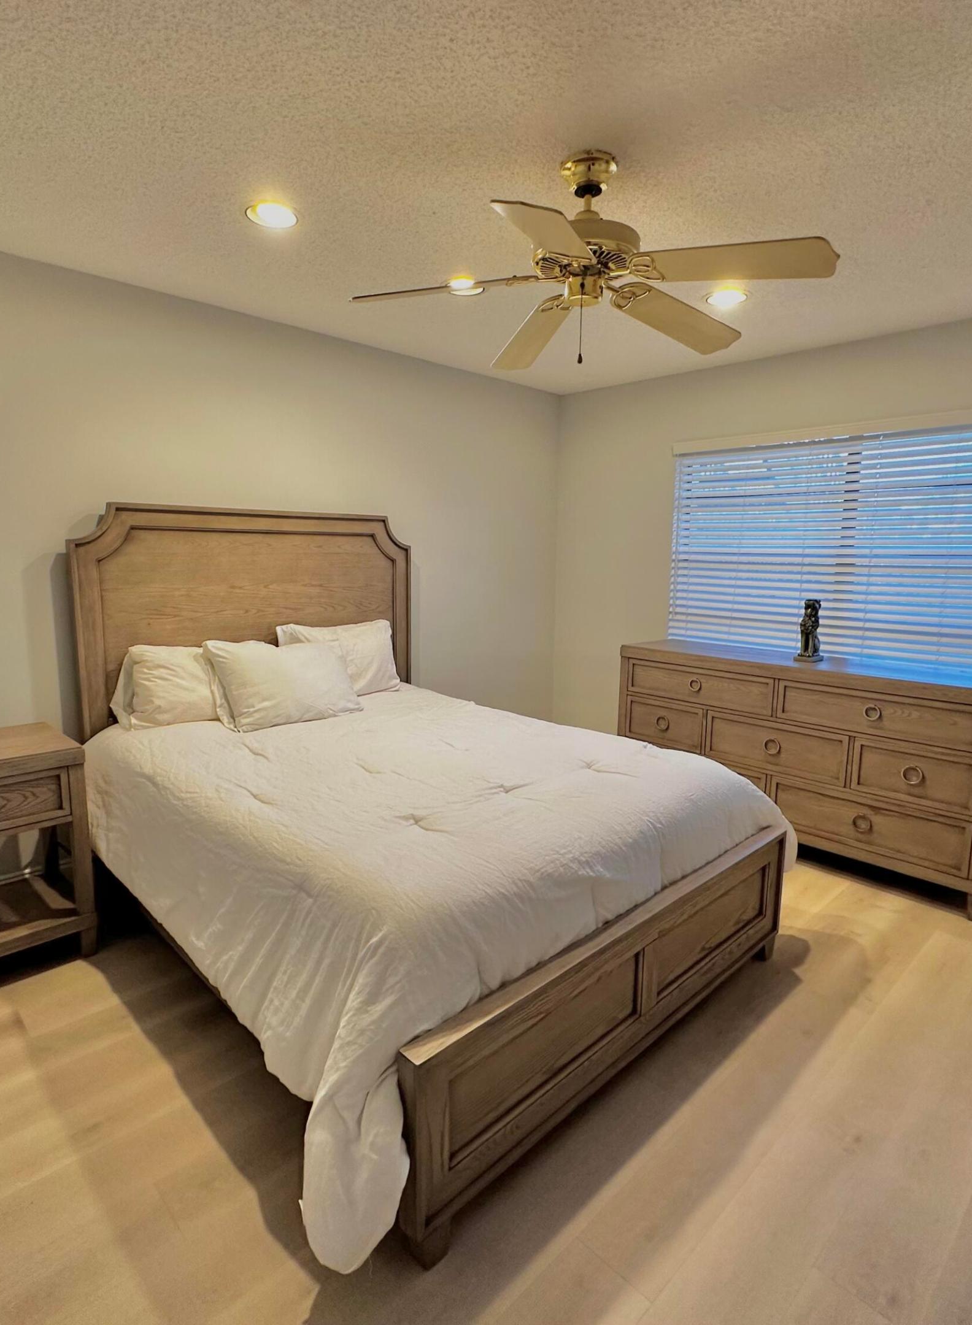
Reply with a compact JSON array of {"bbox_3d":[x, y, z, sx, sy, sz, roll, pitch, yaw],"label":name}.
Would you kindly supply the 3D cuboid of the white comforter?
[{"bbox_3d":[-0.257,0.617,2.637,1.876,0.710,2.016,-8,12,-44],"label":"white comforter"}]

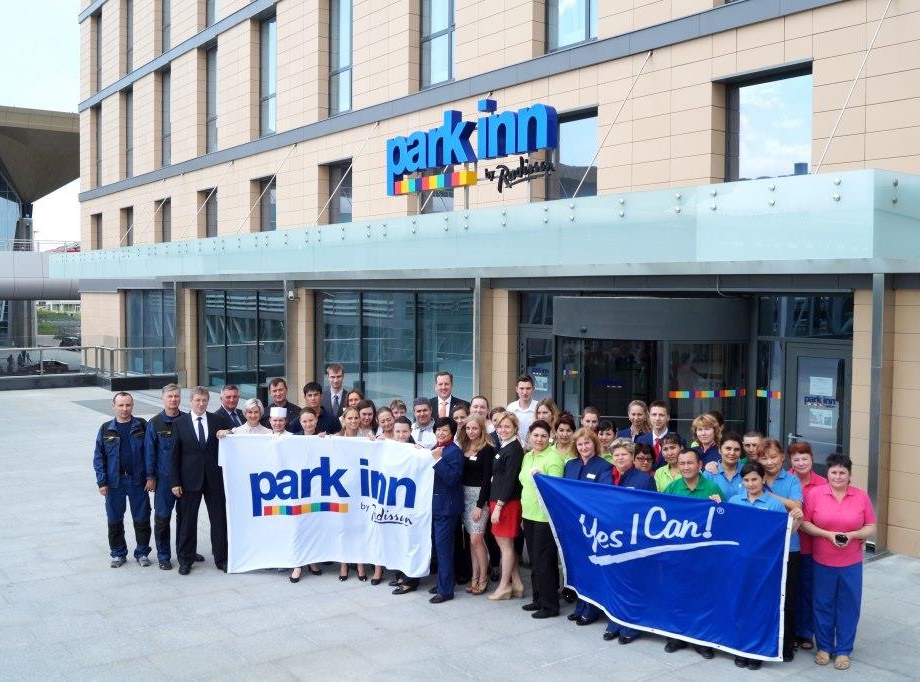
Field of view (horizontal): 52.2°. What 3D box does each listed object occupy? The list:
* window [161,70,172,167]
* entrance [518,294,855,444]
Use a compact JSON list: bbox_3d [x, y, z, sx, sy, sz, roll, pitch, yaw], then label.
[{"bbox_3d":[-8.835,-6.797,28.694,0.202,2.949,1.515,-2,4,-37],"label":"window"},{"bbox_3d":[2.327,0.778,12.966,1.566,2.828,6.111,-2,4,-37],"label":"entrance"}]

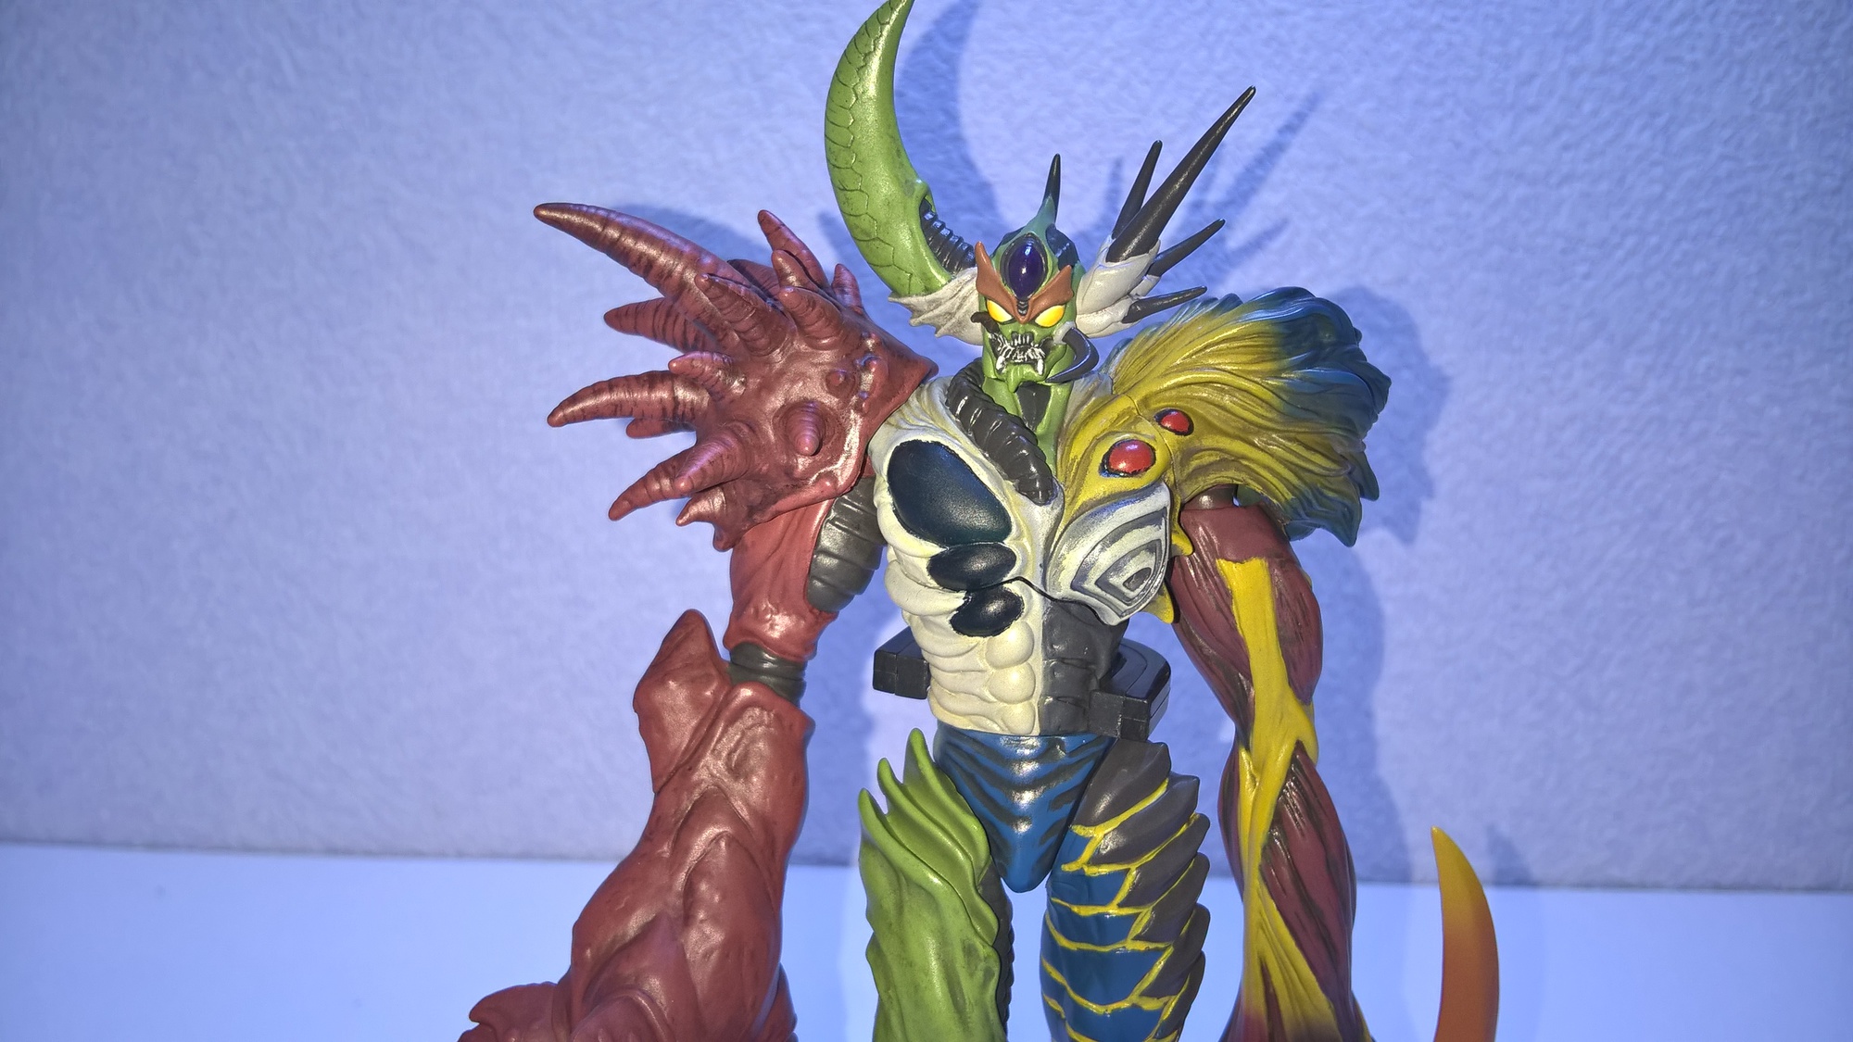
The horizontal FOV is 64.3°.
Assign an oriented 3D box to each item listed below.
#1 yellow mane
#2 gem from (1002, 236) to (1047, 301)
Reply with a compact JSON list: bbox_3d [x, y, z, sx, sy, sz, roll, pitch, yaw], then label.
[{"bbox_3d":[0.065,-0.023,0.325,0.071,0.053,0.050,1,12,0],"label":"yellow mane"},{"bbox_3d":[0.021,-0.053,0.311,0.009,0.014,0.005,1,0,0],"label":"gem"}]

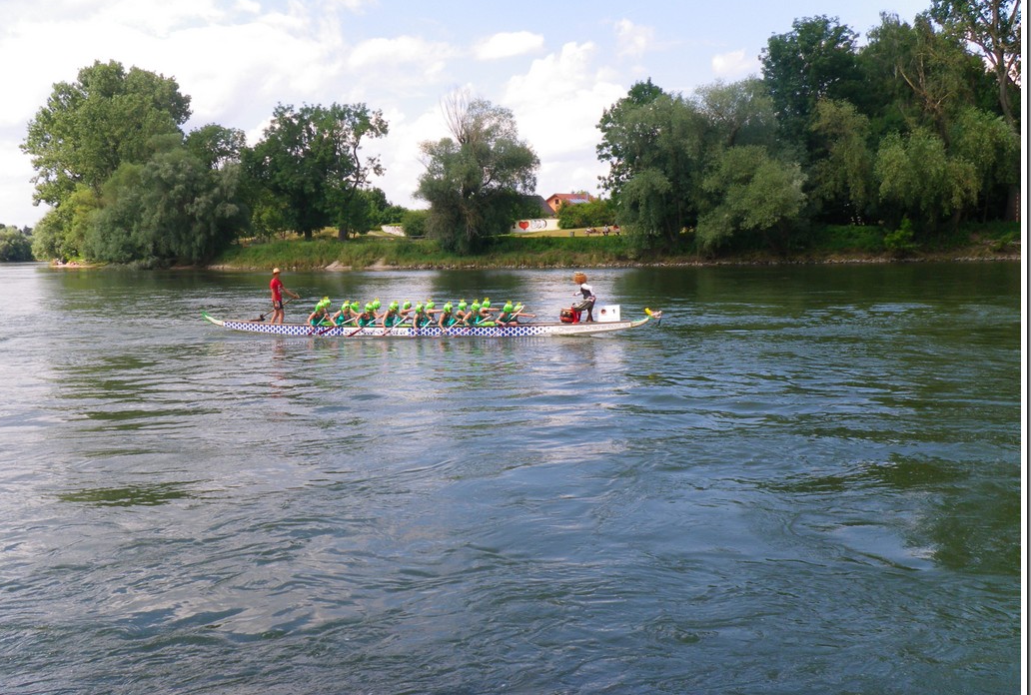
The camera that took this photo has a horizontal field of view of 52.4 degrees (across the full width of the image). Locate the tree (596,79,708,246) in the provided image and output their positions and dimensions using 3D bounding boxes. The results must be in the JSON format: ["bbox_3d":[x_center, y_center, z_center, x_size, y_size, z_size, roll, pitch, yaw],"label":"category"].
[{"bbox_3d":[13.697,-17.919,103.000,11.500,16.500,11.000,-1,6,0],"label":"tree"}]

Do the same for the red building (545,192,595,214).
[{"bbox_3d":[11.041,-26.871,205.000,9.000,7.000,8.500,-4,6,-21],"label":"red building"}]

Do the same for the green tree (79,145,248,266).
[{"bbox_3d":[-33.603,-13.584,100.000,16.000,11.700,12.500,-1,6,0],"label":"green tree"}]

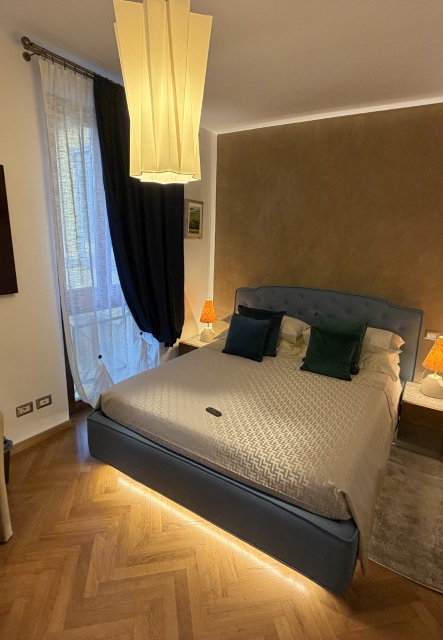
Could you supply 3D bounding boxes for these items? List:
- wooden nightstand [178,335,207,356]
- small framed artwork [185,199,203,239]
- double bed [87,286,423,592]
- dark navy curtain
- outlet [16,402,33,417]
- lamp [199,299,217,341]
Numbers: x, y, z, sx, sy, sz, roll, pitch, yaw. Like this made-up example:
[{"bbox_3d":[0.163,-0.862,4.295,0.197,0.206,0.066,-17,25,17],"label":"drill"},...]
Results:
[{"bbox_3d":[-0.160,0.450,4.055,0.470,0.389,0.462,11,17,32],"label":"wooden nightstand"},{"bbox_3d":[-0.311,-1.101,3.796,0.020,0.397,0.333,11,17,32],"label":"small framed artwork"},{"bbox_3d":[0.388,0.430,2.687,1.850,1.125,2.050,11,17,32],"label":"double bed"},{"bbox_3d":[-0.658,-0.748,3.110,0.190,2.200,1.000,11,17,32],"label":"dark navy curtain"},{"bbox_3d":[-1.440,0.658,2.529,0.012,0.080,0.117,11,17,32],"label":"outlet"},{"bbox_3d":[-0.141,0.015,3.998,0.206,0.485,0.206,2,14,0],"label":"lamp"}]

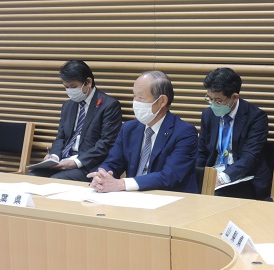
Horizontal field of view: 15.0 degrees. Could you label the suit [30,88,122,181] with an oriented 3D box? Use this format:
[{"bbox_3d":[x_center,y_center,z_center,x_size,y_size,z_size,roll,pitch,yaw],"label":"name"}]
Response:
[{"bbox_3d":[-0.414,0.213,6.273,0.510,0.980,0.720,4,7,36],"label":"suit"}]

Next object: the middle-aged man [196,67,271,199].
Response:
[{"bbox_3d":[0.393,0.251,5.528,0.510,1.210,0.780,4,7,36],"label":"middle-aged man"}]

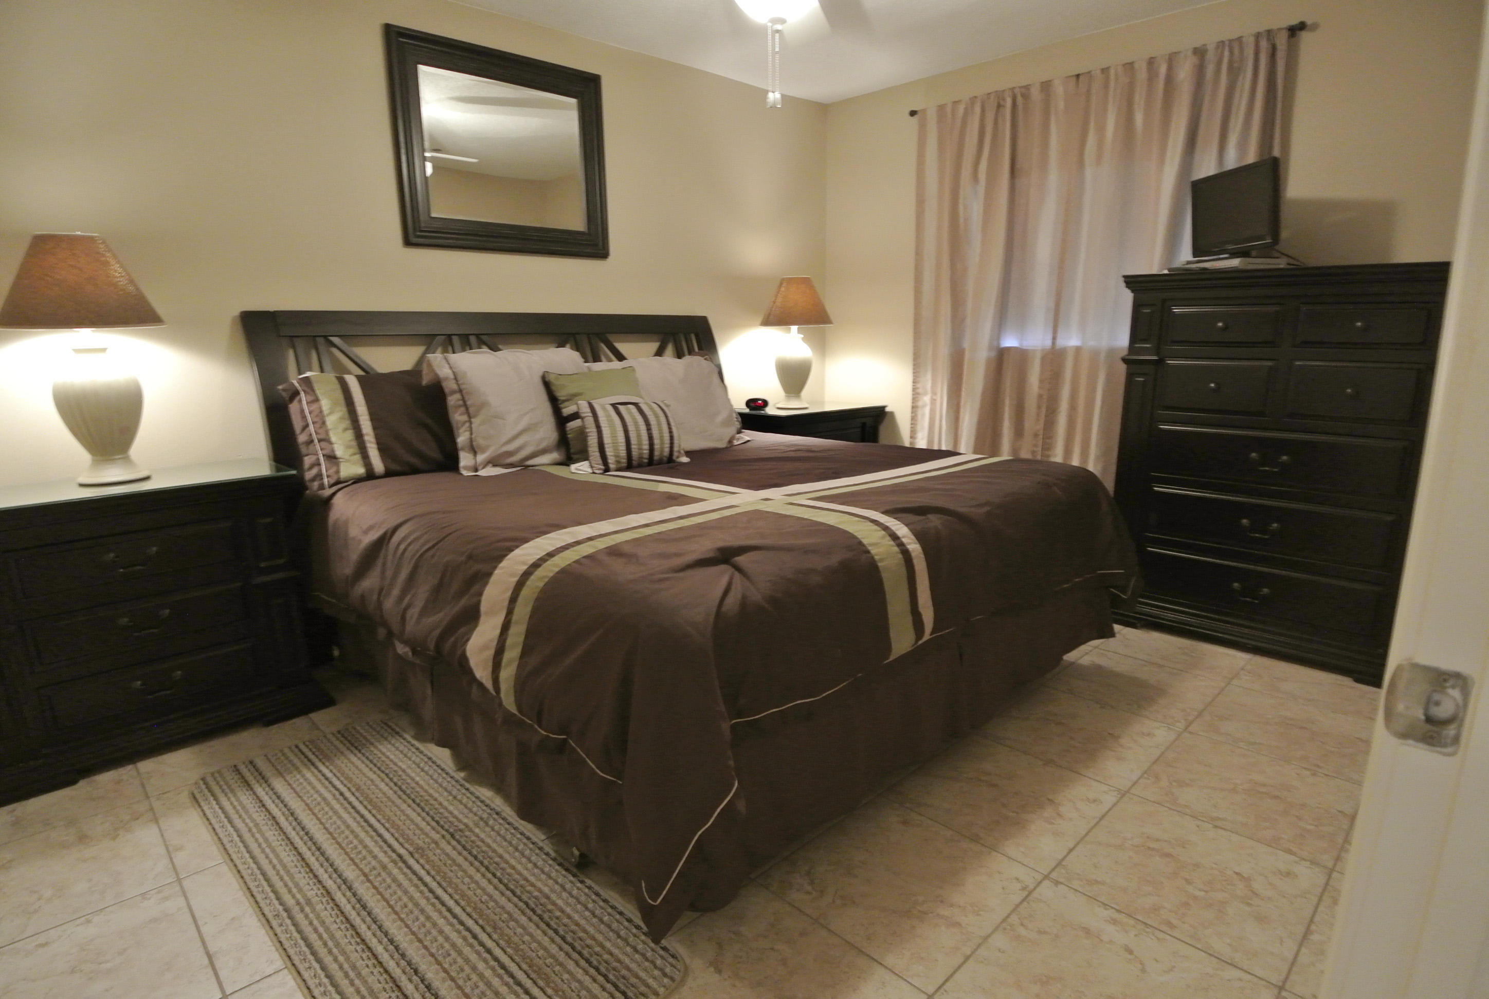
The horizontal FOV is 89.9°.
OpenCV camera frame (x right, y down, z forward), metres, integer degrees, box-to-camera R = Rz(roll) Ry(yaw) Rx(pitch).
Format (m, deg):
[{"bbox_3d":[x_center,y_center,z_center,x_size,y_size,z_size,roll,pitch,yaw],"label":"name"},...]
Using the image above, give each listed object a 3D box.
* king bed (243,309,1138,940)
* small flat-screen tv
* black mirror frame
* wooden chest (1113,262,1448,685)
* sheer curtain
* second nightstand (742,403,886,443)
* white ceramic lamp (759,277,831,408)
[{"bbox_3d":[-0.181,-0.061,2.669,2.116,1.190,2.115,-13,18,-42],"label":"king bed"},{"bbox_3d":[1.722,-1.022,2.620,0.100,0.305,0.430,0,13,2],"label":"small flat-screen tv"},{"bbox_3d":[-0.972,-1.421,3.084,0.917,0.763,0.050,-13,18,-42],"label":"black mirror frame"},{"bbox_3d":[1.894,-0.131,2.678,1.046,1.309,0.480,11,17,39],"label":"wooden chest"},{"bbox_3d":[1.432,-0.825,3.499,0.120,2.084,1.582,-13,18,-42],"label":"sheer curtain"},{"bbox_3d":[0.311,-0.100,3.811,0.675,0.736,0.440,-13,18,-42],"label":"second nightstand"},{"bbox_3d":[0.244,-0.779,3.718,0.366,0.630,0.366,0,13,0],"label":"white ceramic lamp"}]

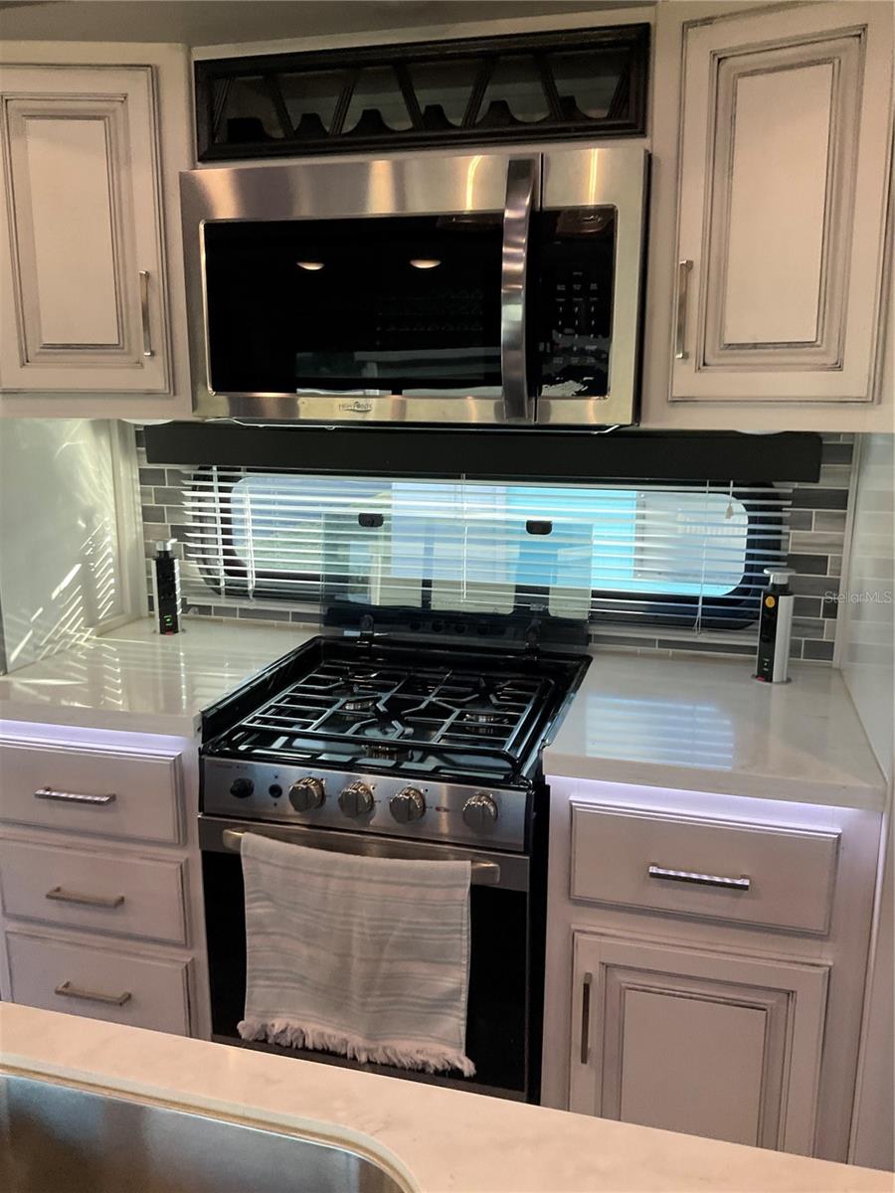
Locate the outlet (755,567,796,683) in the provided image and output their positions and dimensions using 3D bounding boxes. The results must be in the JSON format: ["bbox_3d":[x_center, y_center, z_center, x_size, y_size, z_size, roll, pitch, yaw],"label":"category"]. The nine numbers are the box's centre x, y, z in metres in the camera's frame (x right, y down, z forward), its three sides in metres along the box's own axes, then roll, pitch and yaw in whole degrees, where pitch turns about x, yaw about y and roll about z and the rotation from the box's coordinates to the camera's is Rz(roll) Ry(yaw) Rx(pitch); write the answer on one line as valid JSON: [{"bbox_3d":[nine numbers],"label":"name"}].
[{"bbox_3d":[0.599,0.052,1.820,0.062,0.204,0.062,-6,14,-29],"label":"outlet"}]

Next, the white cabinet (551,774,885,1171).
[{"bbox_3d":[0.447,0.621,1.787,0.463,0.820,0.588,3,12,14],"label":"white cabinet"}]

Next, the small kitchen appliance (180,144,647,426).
[{"bbox_3d":[-0.031,-0.521,1.780,0.759,0.405,0.395,3,12,14],"label":"small kitchen appliance"}]

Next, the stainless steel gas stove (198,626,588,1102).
[{"bbox_3d":[-0.074,0.444,1.811,0.542,0.594,0.569,3,12,14],"label":"stainless steel gas stove"}]

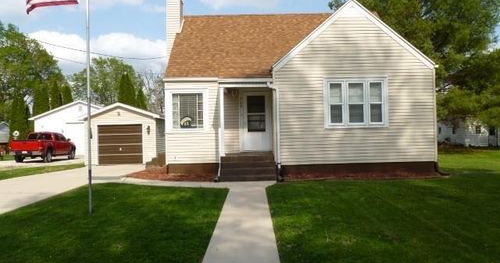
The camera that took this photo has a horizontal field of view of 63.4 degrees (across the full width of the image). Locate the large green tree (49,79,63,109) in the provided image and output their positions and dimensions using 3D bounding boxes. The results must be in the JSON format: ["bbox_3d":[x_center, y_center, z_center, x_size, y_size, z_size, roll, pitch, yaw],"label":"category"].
[{"bbox_3d":[-21.086,-1.529,44.041,1.900,7.900,1.900,-1,-1,0],"label":"large green tree"}]

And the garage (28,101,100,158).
[{"bbox_3d":[-13.553,-0.055,36.211,8.000,4.400,8.600,-1,-1,0],"label":"garage"}]

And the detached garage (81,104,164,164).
[{"bbox_3d":[-6.748,0.178,24.003,4.100,3.250,6.400,-1,-1,0],"label":"detached garage"}]

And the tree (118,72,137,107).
[{"bbox_3d":[-13.369,-2.067,44.049,2.300,8.700,2.300,-1,-1,0],"label":"tree"}]

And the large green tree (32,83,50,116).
[{"bbox_3d":[-22.663,-1.500,44.041,2.100,7.900,2.100,-1,-1,0],"label":"large green tree"}]

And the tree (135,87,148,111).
[{"bbox_3d":[-11.777,-1.296,44.034,1.700,7.100,1.700,-1,-1,0],"label":"tree"}]

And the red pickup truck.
[{"bbox_3d":[-13.334,1.021,26.690,2.000,1.900,5.600,-1,-1,0],"label":"red pickup truck"}]

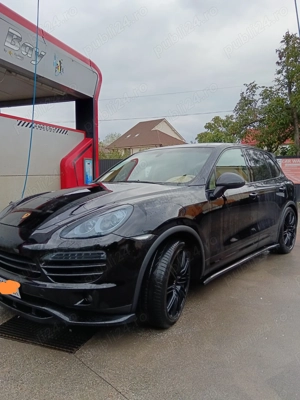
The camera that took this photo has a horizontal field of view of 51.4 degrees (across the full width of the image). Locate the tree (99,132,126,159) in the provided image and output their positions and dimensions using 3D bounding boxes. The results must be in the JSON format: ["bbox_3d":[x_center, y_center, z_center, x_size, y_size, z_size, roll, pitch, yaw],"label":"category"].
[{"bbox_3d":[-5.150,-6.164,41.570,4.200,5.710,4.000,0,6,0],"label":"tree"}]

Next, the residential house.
[{"bbox_3d":[1.903,-7.871,45.966,11.760,8.108,11.424,-6,9,-43],"label":"residential house"}]

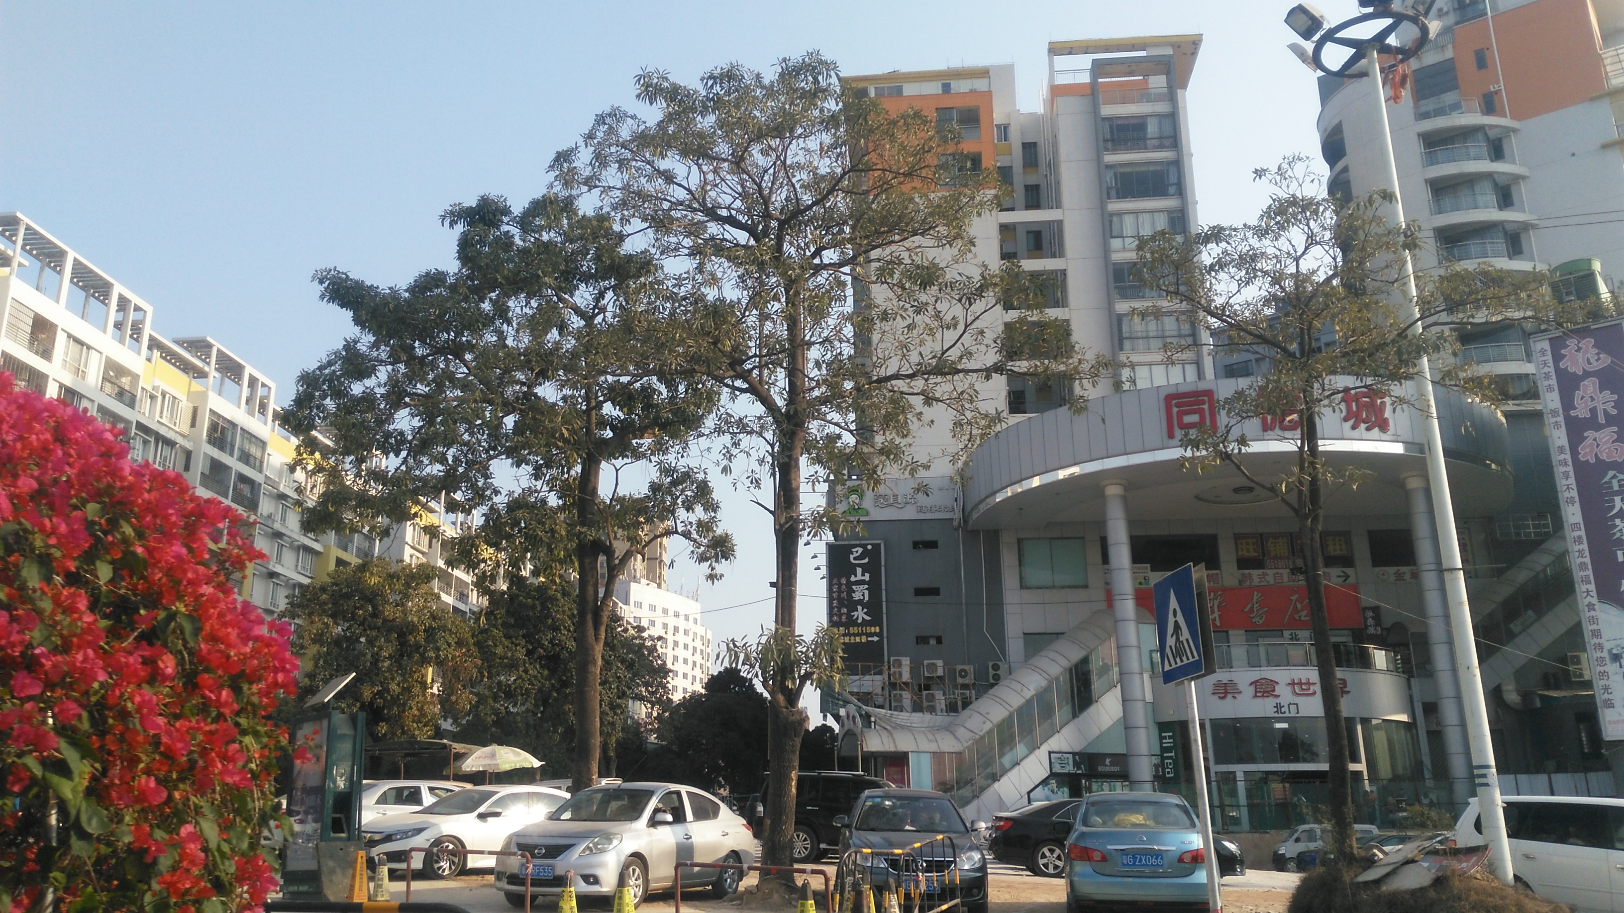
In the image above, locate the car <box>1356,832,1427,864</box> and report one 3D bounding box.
[{"bbox_3d":[21.500,15.050,44.100,4.500,1.470,1.760,1,-17,-5],"label":"car"}]

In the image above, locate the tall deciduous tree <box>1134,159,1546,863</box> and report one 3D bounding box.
[{"bbox_3d":[7.466,0.354,15.445,5.835,9.641,5.200,-1,-16,0],"label":"tall deciduous tree"}]

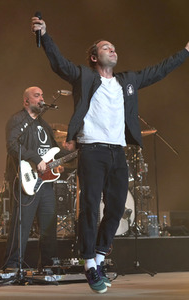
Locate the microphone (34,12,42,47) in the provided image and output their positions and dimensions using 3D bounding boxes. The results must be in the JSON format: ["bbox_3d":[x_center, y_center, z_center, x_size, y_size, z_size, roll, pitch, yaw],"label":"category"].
[{"bbox_3d":[-0.403,-0.871,6.350,0.050,0.260,0.050,-2,-6,0],"label":"microphone"}]

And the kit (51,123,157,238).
[{"bbox_3d":[0.086,0.374,10.750,1.500,1.400,1.450,-1,-5,0],"label":"kit"}]

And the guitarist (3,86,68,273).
[{"bbox_3d":[-0.579,0.290,8.750,0.720,1.840,0.520,3,-6,-37],"label":"guitarist"}]

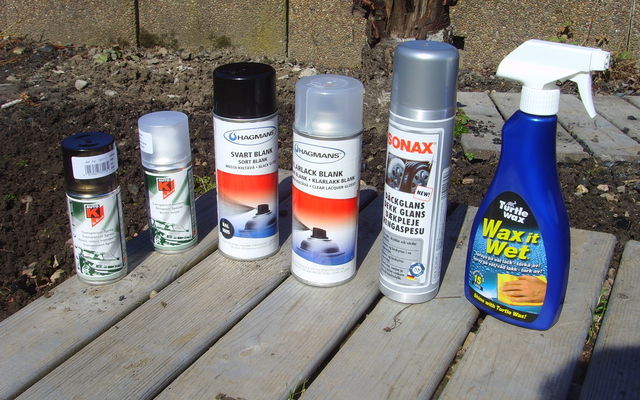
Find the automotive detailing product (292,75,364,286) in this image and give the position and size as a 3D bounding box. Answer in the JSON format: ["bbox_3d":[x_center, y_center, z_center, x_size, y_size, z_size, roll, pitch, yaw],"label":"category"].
[{"bbox_3d":[0.006,-0.017,0.726,0.066,0.204,0.066,1,25,0],"label":"automotive detailing product"}]

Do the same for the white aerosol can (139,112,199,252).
[{"bbox_3d":[-0.164,-0.019,0.789,0.053,0.147,0.053,-1,25,-4],"label":"white aerosol can"}]

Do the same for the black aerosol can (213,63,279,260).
[{"bbox_3d":[-0.078,-0.040,0.772,0.066,0.203,0.066,1,25,0],"label":"black aerosol can"}]

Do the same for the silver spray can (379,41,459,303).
[{"bbox_3d":[0.094,-0.024,0.691,0.063,0.247,0.063,1,25,0],"label":"silver spray can"}]

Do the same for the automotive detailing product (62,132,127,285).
[{"bbox_3d":[-0.227,0.009,0.728,0.053,0.147,0.053,-7,26,-17],"label":"automotive detailing product"}]

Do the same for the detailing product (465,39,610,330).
[{"bbox_3d":[0.191,-0.012,0.652,0.095,0.261,0.057,13,28,25],"label":"detailing product"}]

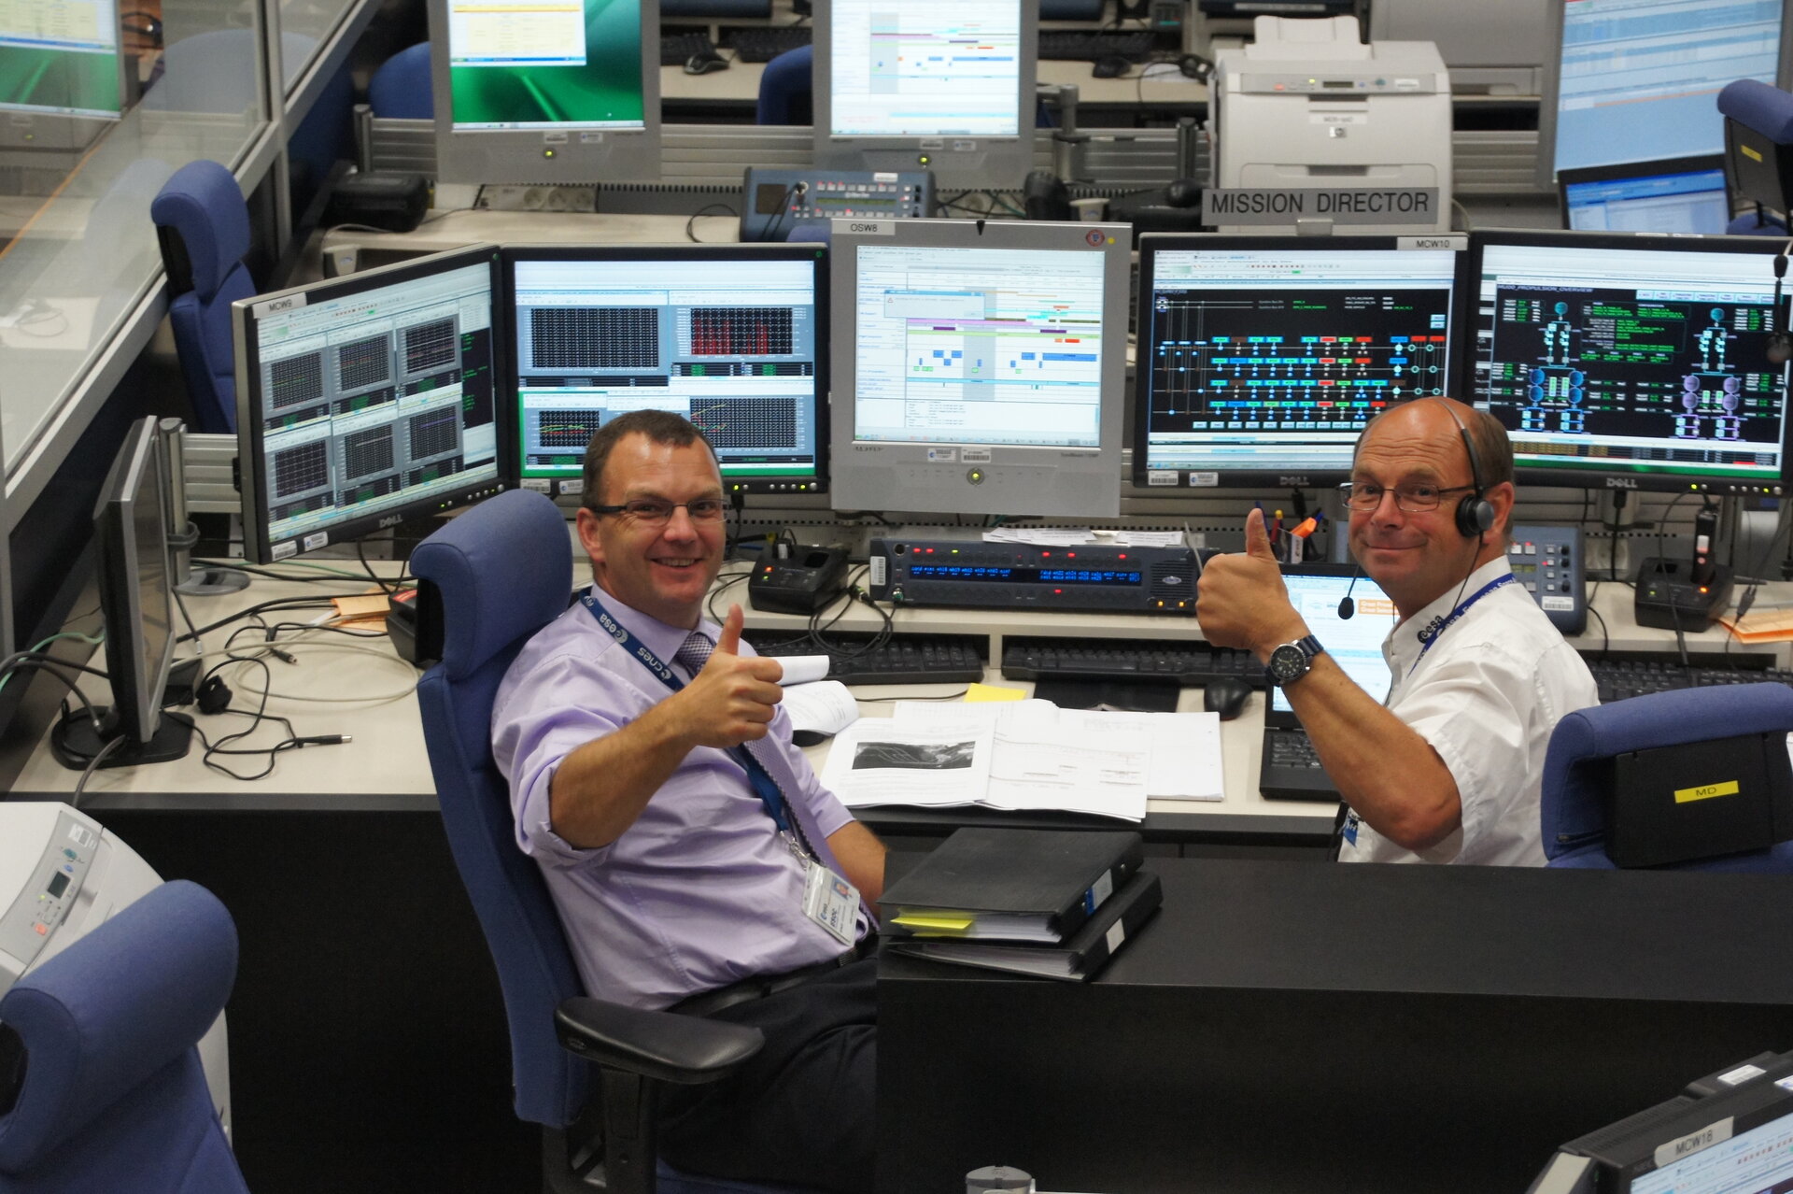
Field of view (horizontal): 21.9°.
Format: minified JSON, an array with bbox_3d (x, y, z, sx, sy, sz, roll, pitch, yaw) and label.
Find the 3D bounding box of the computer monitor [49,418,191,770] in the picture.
[{"bbox_3d":[-1.007,-0.001,6.088,0.200,0.370,0.390,0,19,-3],"label":"computer monitor"}]

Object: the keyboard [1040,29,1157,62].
[{"bbox_3d":[0.330,-1.222,10.231,0.455,0.035,0.160,3,19,9],"label":"keyboard"}]

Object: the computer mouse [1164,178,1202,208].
[{"bbox_3d":[0.527,-0.728,8.328,0.065,0.038,0.110,7,20,19],"label":"computer mouse"}]

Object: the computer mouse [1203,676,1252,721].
[{"bbox_3d":[0.452,0.130,6.259,0.066,0.039,0.115,2,19,5],"label":"computer mouse"}]

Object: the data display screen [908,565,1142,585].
[{"bbox_3d":[0.179,-0.030,6.428,0.323,0.020,0.012,2,19,4],"label":"data display screen"}]

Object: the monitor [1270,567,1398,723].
[{"bbox_3d":[0.654,0.064,6.093,0.327,0.225,0.016,2,1,6],"label":"monitor"}]

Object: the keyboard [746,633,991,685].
[{"bbox_3d":[-0.113,0.079,6.397,0.455,0.035,0.160,-1,19,-5],"label":"keyboard"}]

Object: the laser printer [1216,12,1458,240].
[{"bbox_3d":[0.763,-0.841,8.326,0.407,0.420,0.450,0,19,-1],"label":"laser printer"}]

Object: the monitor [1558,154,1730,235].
[{"bbox_3d":[1.334,-0.637,8.152,0.350,0.250,0.018,-7,3,-22],"label":"monitor"}]

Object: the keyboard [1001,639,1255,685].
[{"bbox_3d":[0.379,0.079,6.412,0.455,0.035,0.160,2,19,4],"label":"keyboard"}]

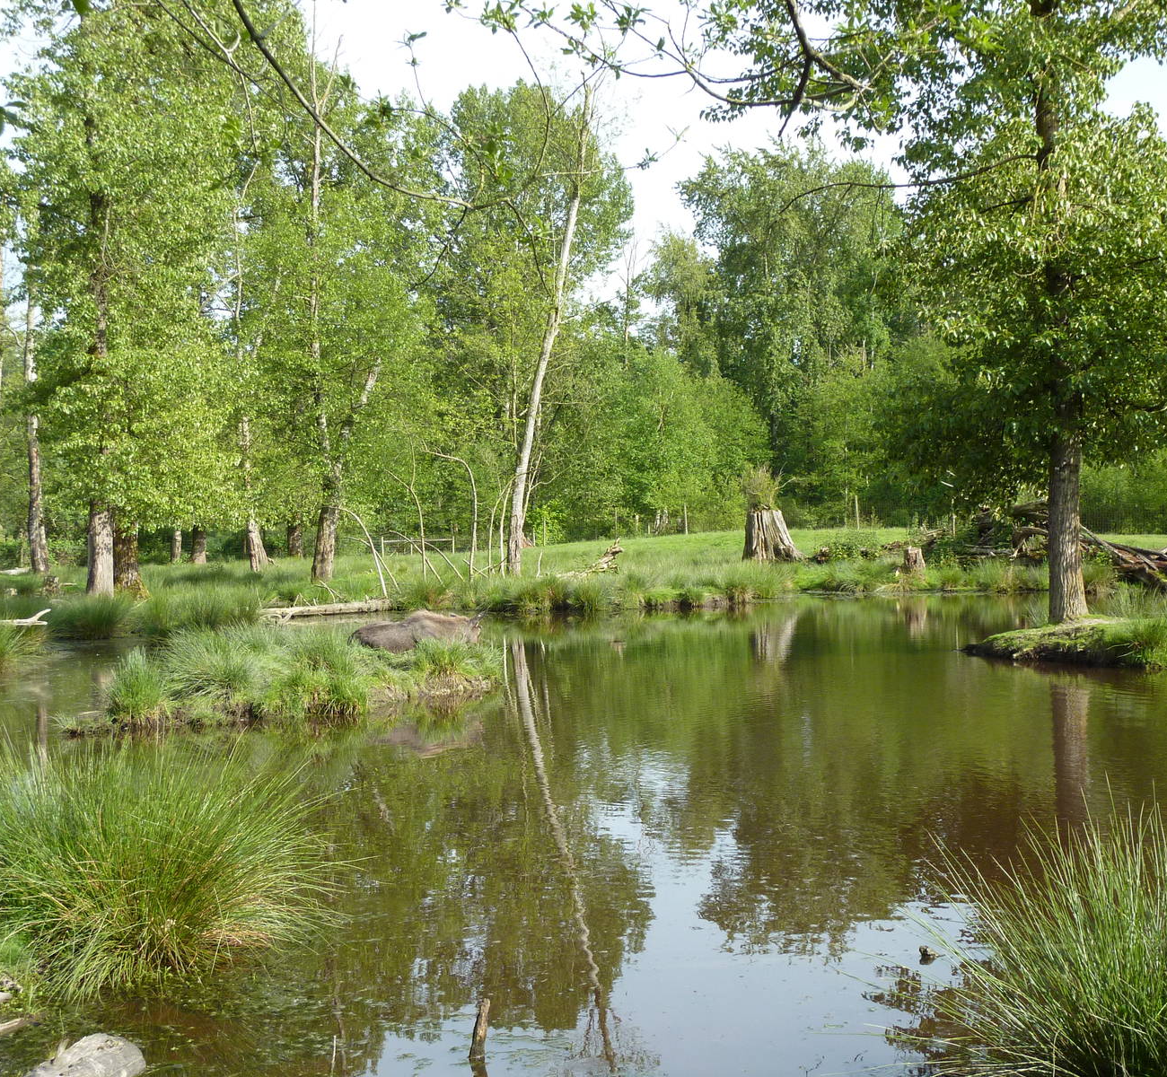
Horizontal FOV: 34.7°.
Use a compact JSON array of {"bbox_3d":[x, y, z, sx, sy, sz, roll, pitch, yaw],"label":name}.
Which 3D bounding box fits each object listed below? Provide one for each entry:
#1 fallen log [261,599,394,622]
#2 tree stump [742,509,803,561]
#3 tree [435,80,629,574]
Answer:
[{"bbox_3d":[-5.892,1.654,43.000,3.150,0.330,0.420,-2,0,-18],"label":"fallen log"},{"bbox_3d":[5.180,-0.077,51.000,1.550,1.450,1.500,-2,0,0],"label":"tree stump"},{"bbox_3d":[-1.559,-6.457,57.000,5.500,14.700,5.000,-2,0,0],"label":"tree"}]

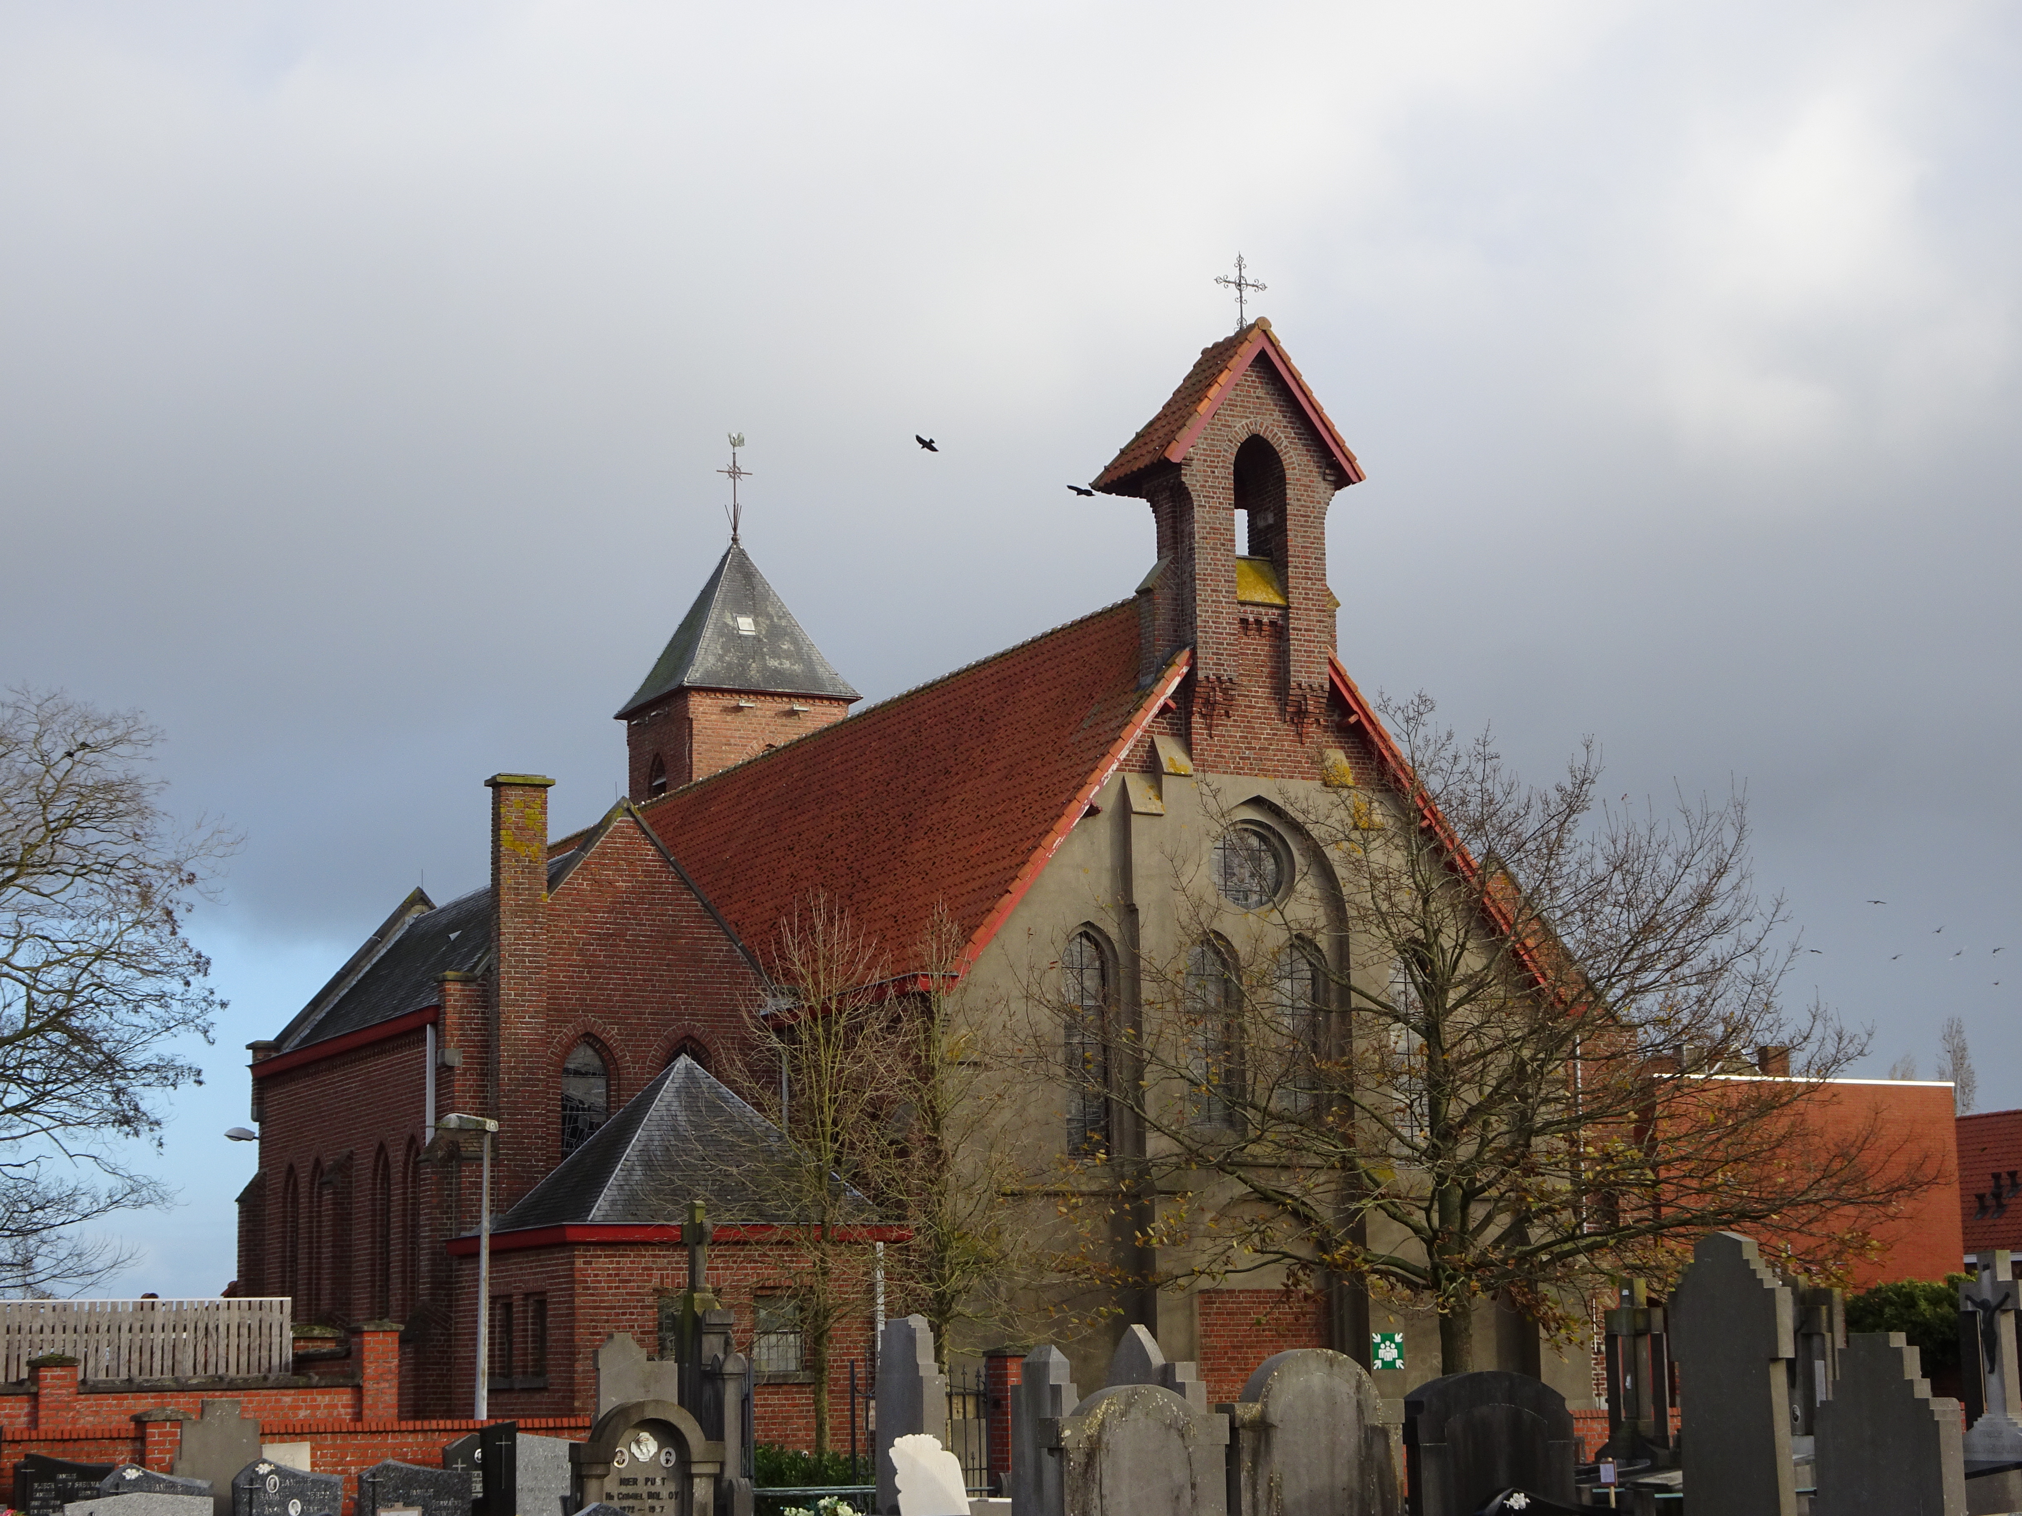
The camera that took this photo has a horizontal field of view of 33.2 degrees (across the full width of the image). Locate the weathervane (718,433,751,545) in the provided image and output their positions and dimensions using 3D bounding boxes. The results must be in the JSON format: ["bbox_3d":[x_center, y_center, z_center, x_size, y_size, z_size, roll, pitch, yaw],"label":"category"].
[{"bbox_3d":[-6.119,-5.965,74.985,0.850,2.520,0.447,4,-11,-27],"label":"weathervane"}]

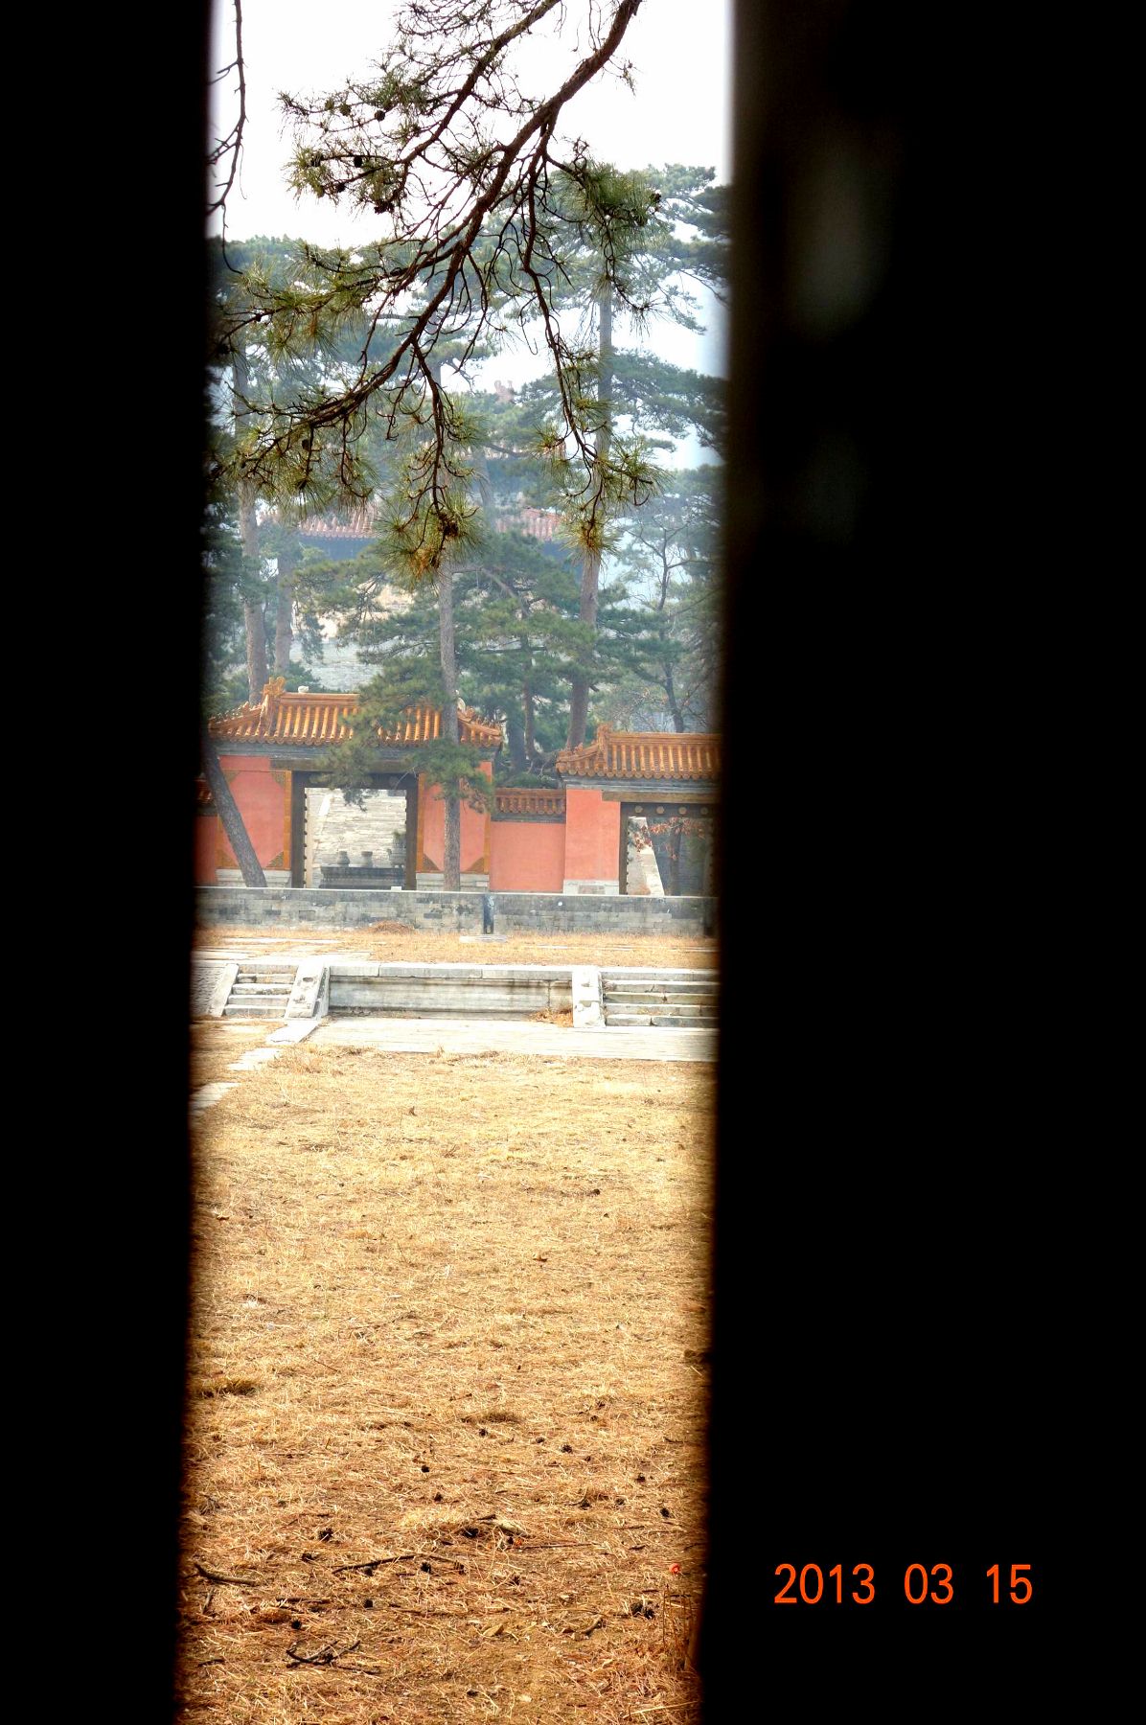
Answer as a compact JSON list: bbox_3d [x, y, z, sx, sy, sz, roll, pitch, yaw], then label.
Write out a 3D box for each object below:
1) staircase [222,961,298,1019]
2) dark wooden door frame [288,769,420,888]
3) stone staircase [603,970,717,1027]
[{"bbox_3d":[-4.630,1.890,34.850,0.950,0.710,1.700,1,0,-1],"label":"staircase"},{"bbox_3d":[-6.030,-0.740,65.000,3.500,3.600,0.320,1,0,-1],"label":"dark wooden door frame"},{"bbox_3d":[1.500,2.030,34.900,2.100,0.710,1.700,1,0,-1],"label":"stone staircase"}]

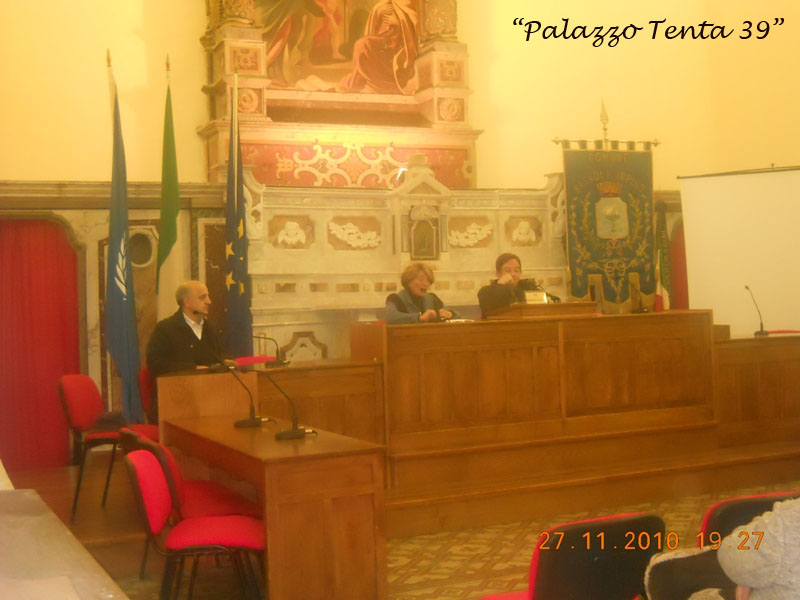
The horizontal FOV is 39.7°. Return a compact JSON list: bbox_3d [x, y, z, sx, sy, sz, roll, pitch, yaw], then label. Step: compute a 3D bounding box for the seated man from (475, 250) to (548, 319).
[{"bbox_3d":[0.838,0.292,7.963,0.580,1.267,0.750,-2,0,-25],"label":"seated man"}]

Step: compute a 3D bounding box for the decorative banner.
[{"bbox_3d":[1.751,-0.575,9.250,0.870,1.350,0.070,-2,0,-24],"label":"decorative banner"}]

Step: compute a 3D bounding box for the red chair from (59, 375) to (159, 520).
[{"bbox_3d":[-1.521,0.796,6.195,0.560,0.810,0.520,-2,0,6],"label":"red chair"}]

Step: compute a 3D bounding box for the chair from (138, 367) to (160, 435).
[{"bbox_3d":[-1.192,0.788,6.795,0.550,0.810,0.500,-2,0,37],"label":"chair"}]

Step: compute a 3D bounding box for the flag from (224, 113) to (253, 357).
[{"bbox_3d":[-1.113,-0.311,7.744,0.210,2.000,0.190,-2,0,-25],"label":"flag"}]

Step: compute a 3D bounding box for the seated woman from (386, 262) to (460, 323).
[{"bbox_3d":[0.181,0.343,7.614,0.560,1.208,0.720,-2,0,-27],"label":"seated woman"}]

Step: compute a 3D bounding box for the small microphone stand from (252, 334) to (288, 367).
[{"bbox_3d":[-0.773,0.307,6.620,0.230,0.200,0.120,-2,0,32],"label":"small microphone stand"}]

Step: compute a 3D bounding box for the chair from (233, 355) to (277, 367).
[{"bbox_3d":[-0.772,0.769,6.996,0.500,0.820,0.550,-2,0,-37],"label":"chair"}]

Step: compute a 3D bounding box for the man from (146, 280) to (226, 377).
[{"bbox_3d":[-1.189,0.537,6.793,0.800,1.311,0.580,-2,0,44],"label":"man"}]

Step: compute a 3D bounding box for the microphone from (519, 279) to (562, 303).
[{"bbox_3d":[0.976,-0.066,7.650,0.260,0.170,0.100,-2,0,41],"label":"microphone"}]

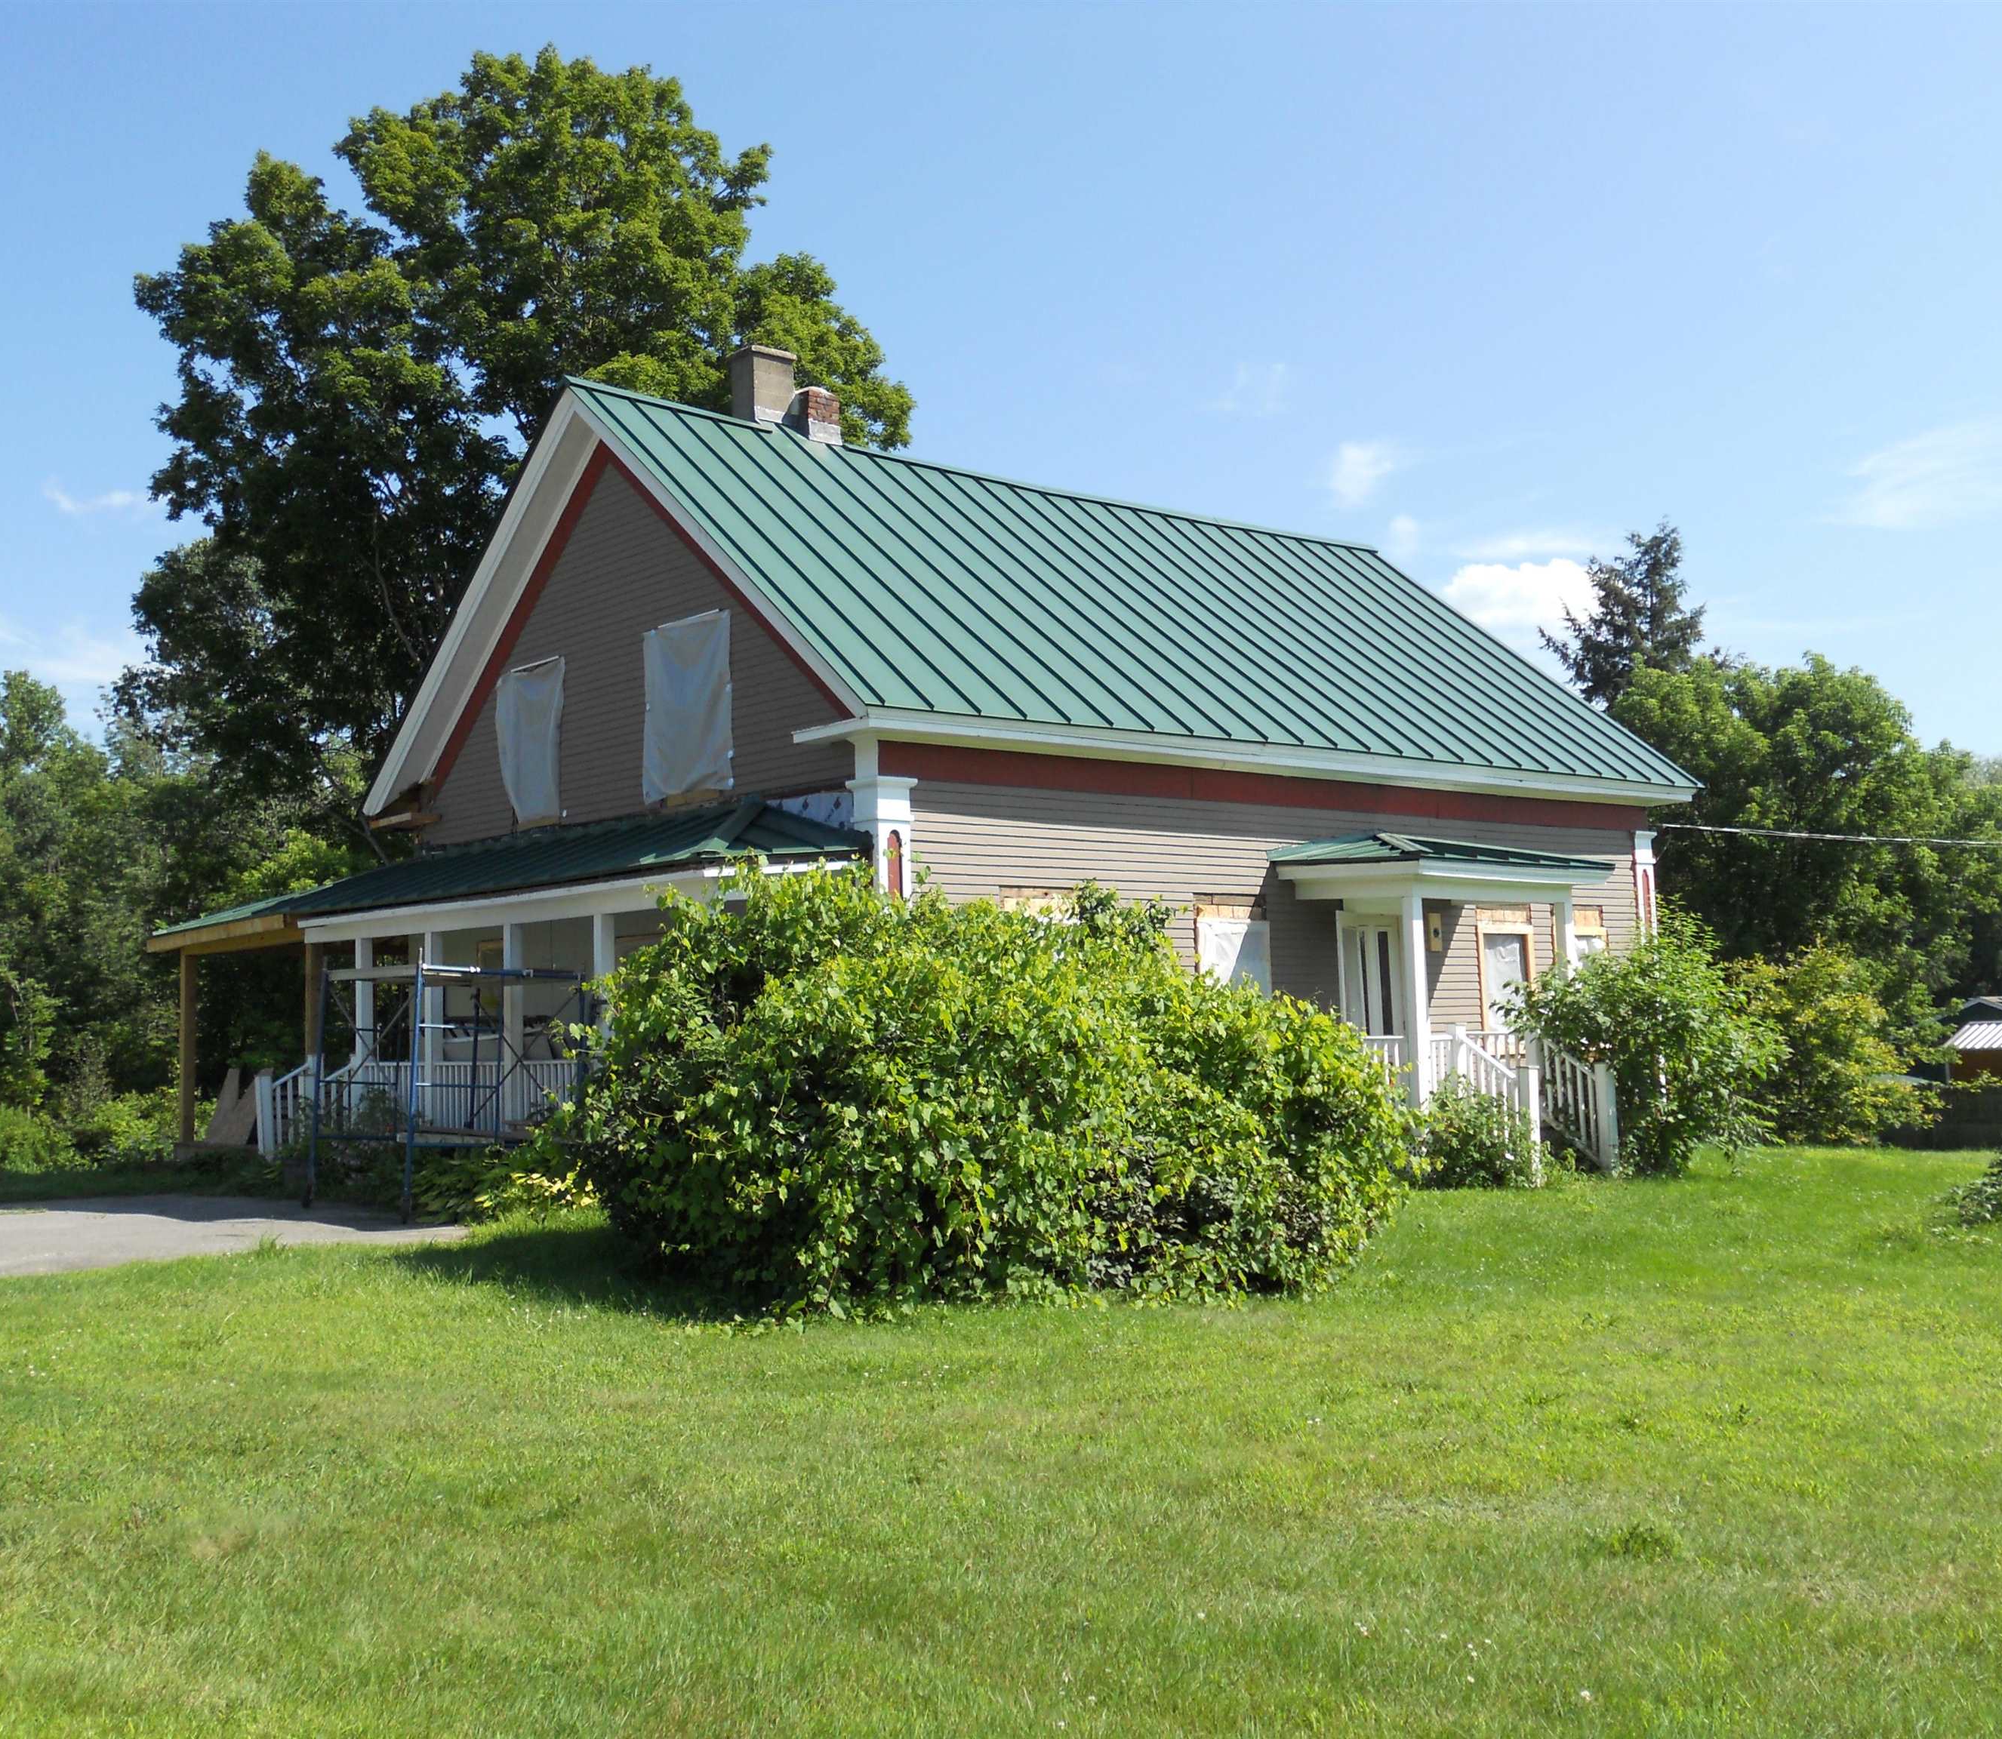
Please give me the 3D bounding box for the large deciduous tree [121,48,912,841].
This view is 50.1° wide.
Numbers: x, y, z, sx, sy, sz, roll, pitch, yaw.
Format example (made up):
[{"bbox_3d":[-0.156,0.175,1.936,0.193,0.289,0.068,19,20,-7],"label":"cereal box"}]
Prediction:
[{"bbox_3d":[-8.730,-5.094,38.794,14.200,19.960,13.500,-1,-5,-13],"label":"large deciduous tree"}]

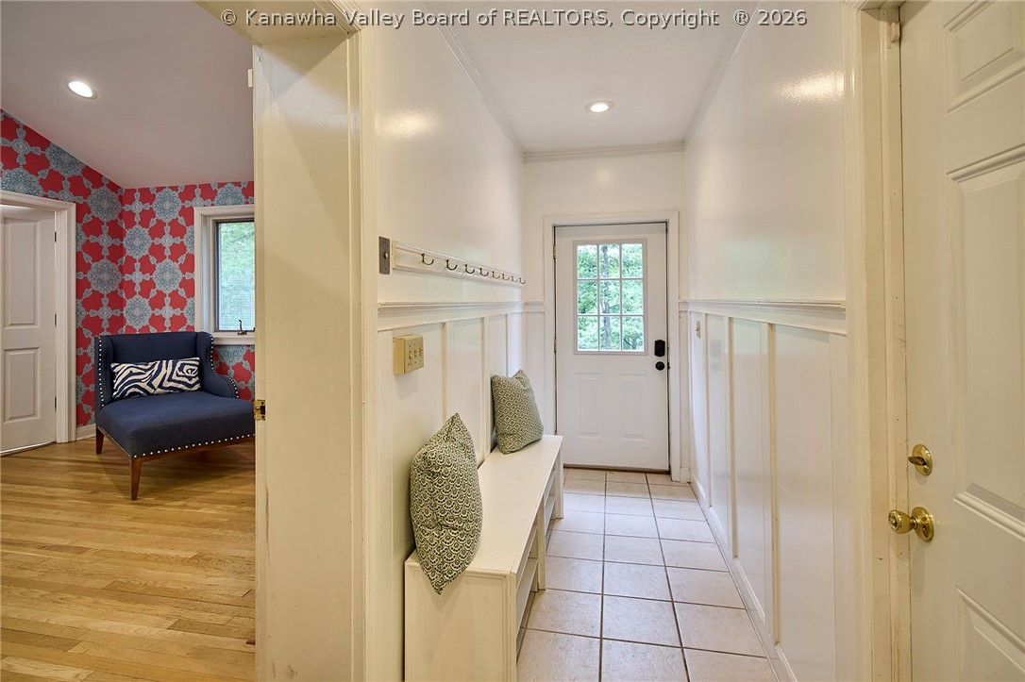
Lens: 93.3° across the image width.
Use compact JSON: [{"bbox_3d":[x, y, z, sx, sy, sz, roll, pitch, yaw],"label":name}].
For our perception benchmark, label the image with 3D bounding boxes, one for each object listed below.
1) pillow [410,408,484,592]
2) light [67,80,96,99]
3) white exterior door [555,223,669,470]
[{"bbox_3d":[-0.228,0.544,1.720,0.190,0.450,0.450,-8,2,8],"label":"pillow"},{"bbox_3d":[-3.272,-1.913,3.680,0.183,0.030,0.183,0,-20,11],"label":"light"},{"bbox_3d":[0.820,0.042,4.060,0.915,2.030,0.045,0,3,11],"label":"white exterior door"}]

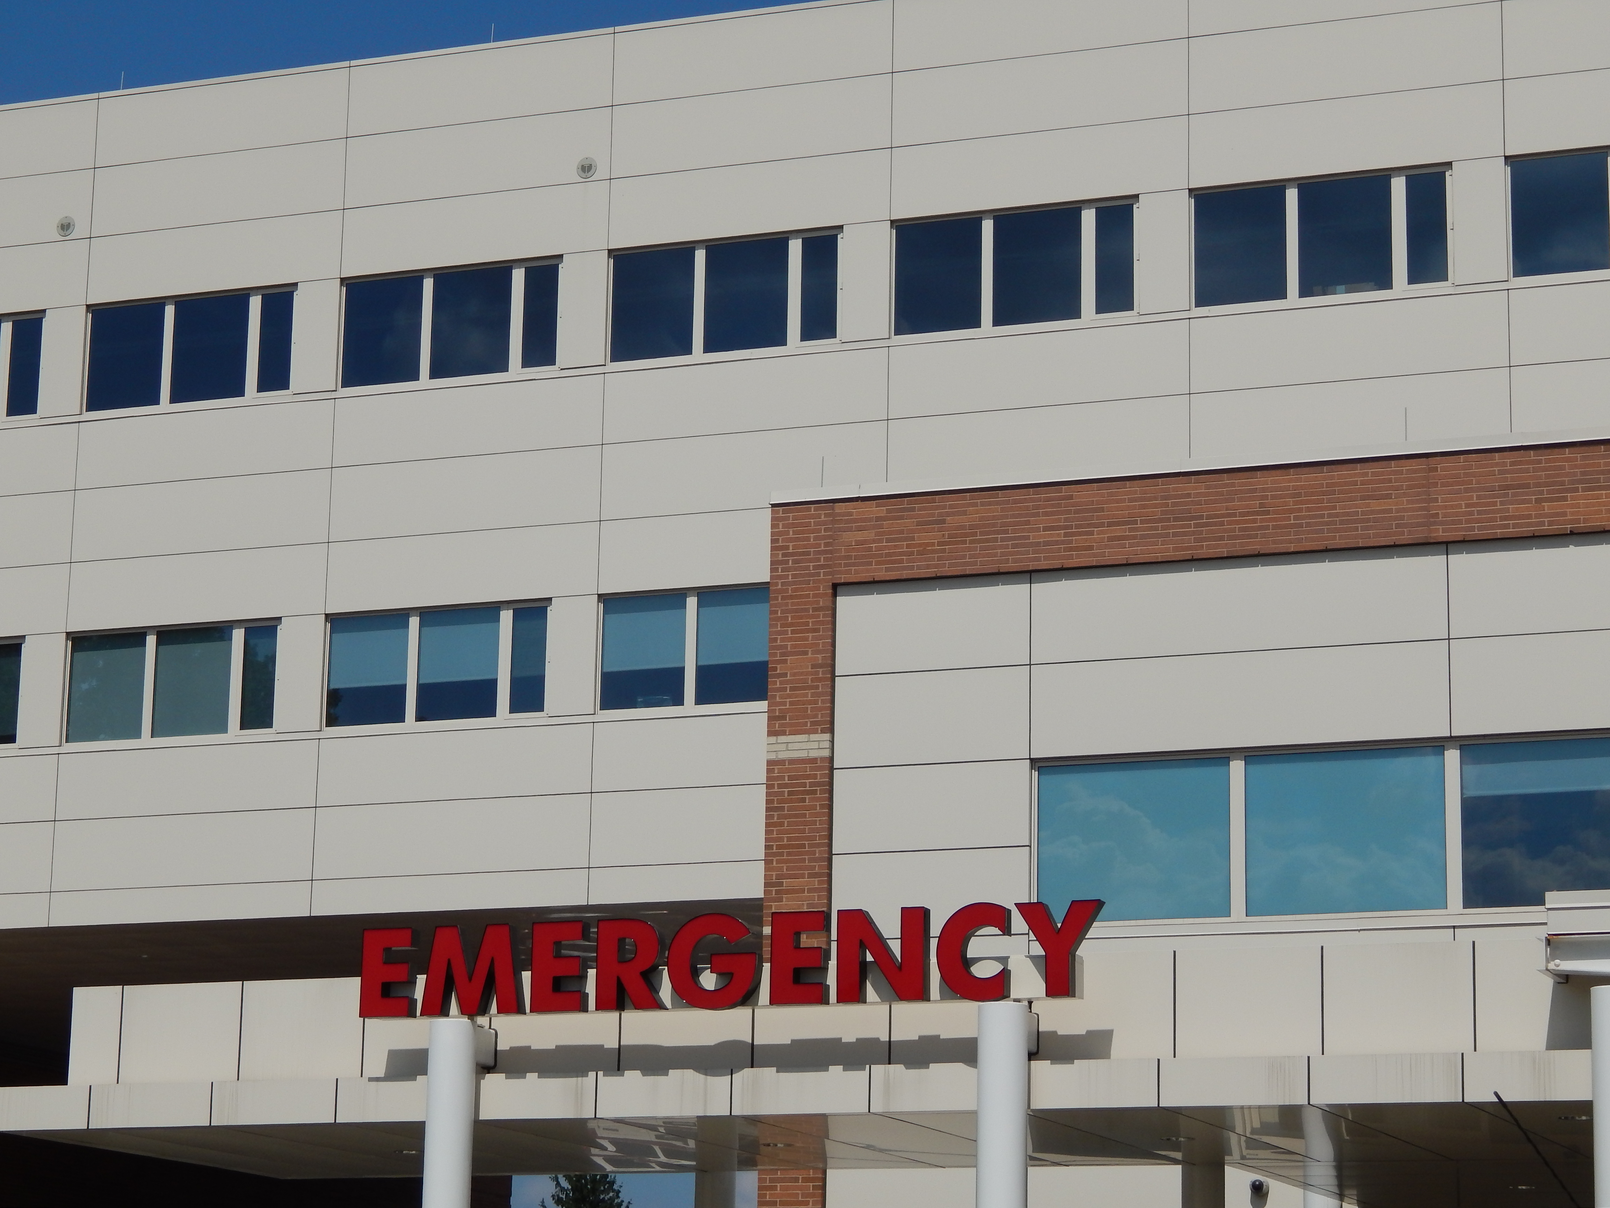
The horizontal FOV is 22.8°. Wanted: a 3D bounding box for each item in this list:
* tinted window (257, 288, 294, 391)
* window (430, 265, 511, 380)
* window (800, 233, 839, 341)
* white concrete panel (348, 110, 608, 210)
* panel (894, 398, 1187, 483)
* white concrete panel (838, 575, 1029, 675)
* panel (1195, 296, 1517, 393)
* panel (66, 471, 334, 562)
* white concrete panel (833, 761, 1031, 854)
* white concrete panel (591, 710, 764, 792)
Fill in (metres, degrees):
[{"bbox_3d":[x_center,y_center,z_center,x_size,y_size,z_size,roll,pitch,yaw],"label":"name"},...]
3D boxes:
[{"bbox_3d":[-6.872,-3.402,52.020,0.480,1.333,0.060,-4,-14,21],"label":"tinted window"},{"bbox_3d":[-4.149,-3.498,49.994,1.085,1.375,0.080,-4,-14,21],"label":"window"},{"bbox_3d":[0.196,-3.887,49.307,0.470,1.337,0.060,-4,-14,21],"label":"window"},{"bbox_3d":[-4.256,-5.768,52.089,3.789,0.963,0.100,-4,-14,21],"label":"white concrete panel"},{"bbox_3d":[2.807,-1.870,48.163,3.821,0.992,0.100,-4,-14,21],"label":"panel"},{"bbox_3d":[1.191,0.204,36.785,1.840,0.829,0.100,-4,-14,21],"label":"white concrete panel"},{"bbox_3d":[6.388,-3.055,47.017,3.823,0.935,0.100,-4,-14,21],"label":"panel"},{"bbox_3d":[-7.843,-1.126,52.080,3.790,0.973,0.120,-4,-14,21],"label":"panel"},{"bbox_3d":[1.154,1.846,36.090,1.890,0.776,0.120,-4,-14,21],"label":"white concrete panel"},{"bbox_3d":[-0.828,1.790,48.932,3.838,0.886,0.100,-4,-14,21],"label":"white concrete panel"}]

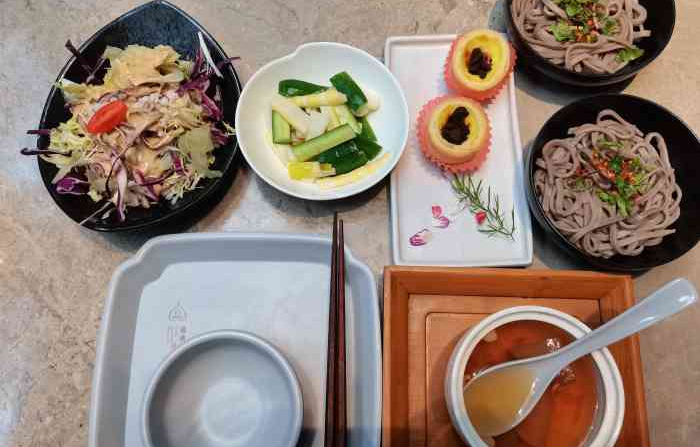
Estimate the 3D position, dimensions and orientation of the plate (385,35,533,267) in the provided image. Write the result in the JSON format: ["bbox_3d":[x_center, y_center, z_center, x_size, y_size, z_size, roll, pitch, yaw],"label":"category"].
[{"bbox_3d":[0.089,-0.067,0.472,0.116,0.018,0.214,0,74,0],"label":"plate"}]

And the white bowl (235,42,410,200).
[{"bbox_3d":[-0.022,-0.078,0.461,0.139,0.048,0.138,0,74,0],"label":"white bowl"}]

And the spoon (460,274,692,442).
[{"bbox_3d":[0.145,0.089,0.359,0.165,0.043,0.039,-28,76,-3],"label":"spoon"}]

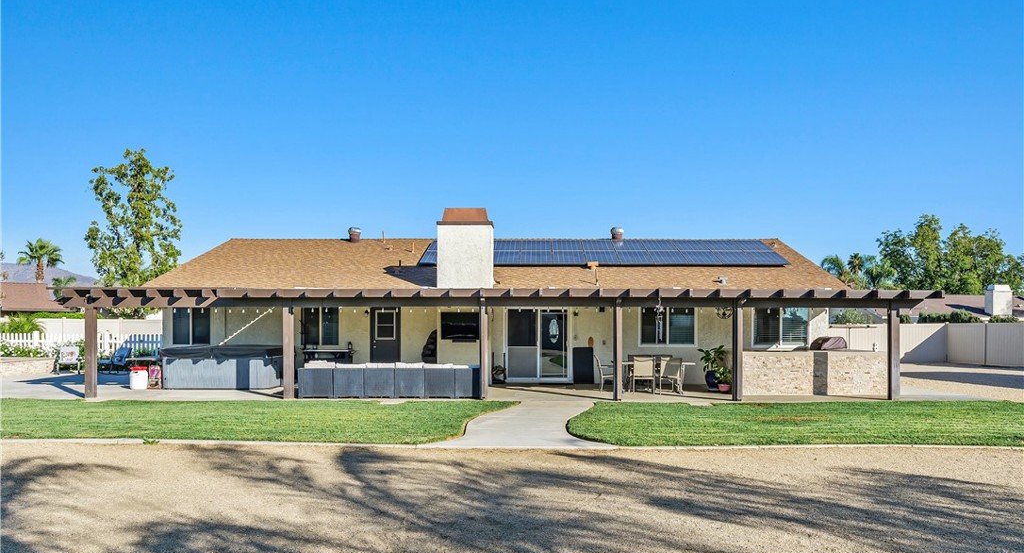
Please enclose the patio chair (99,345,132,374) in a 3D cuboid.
[{"bbox_3d":[-12.616,2.654,22.624,0.650,0.880,0.850,-2,-4,30],"label":"patio chair"}]

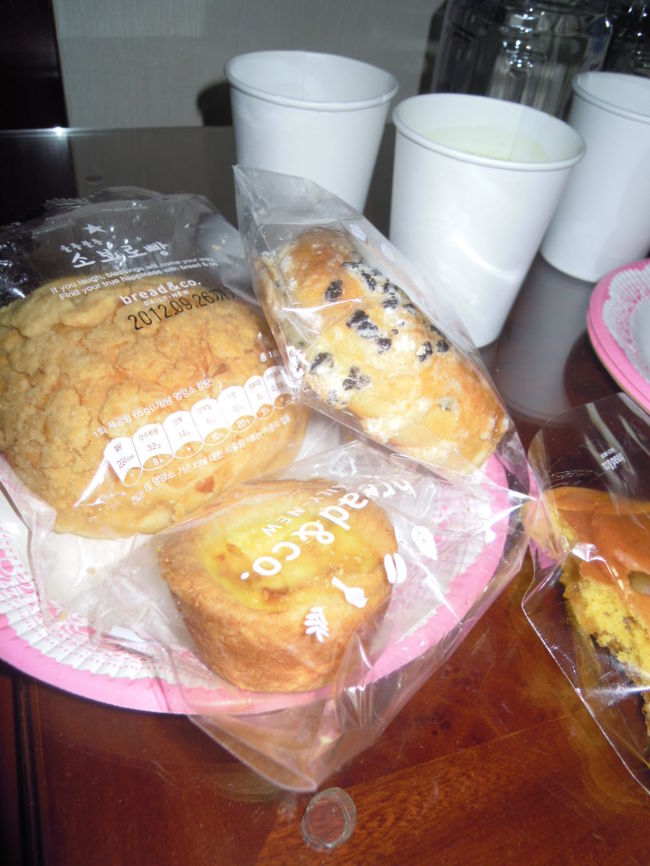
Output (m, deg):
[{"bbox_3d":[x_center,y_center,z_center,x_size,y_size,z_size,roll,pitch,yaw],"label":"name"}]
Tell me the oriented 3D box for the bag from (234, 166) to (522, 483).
[{"bbox_3d":[0.014,-0.041,0.251,0.057,0.043,0.160,-17,49,-26],"label":"bag"}]

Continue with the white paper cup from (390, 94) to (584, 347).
[{"bbox_3d":[0.060,-0.088,0.300,0.076,0.086,0.076,8,41,0],"label":"white paper cup"}]

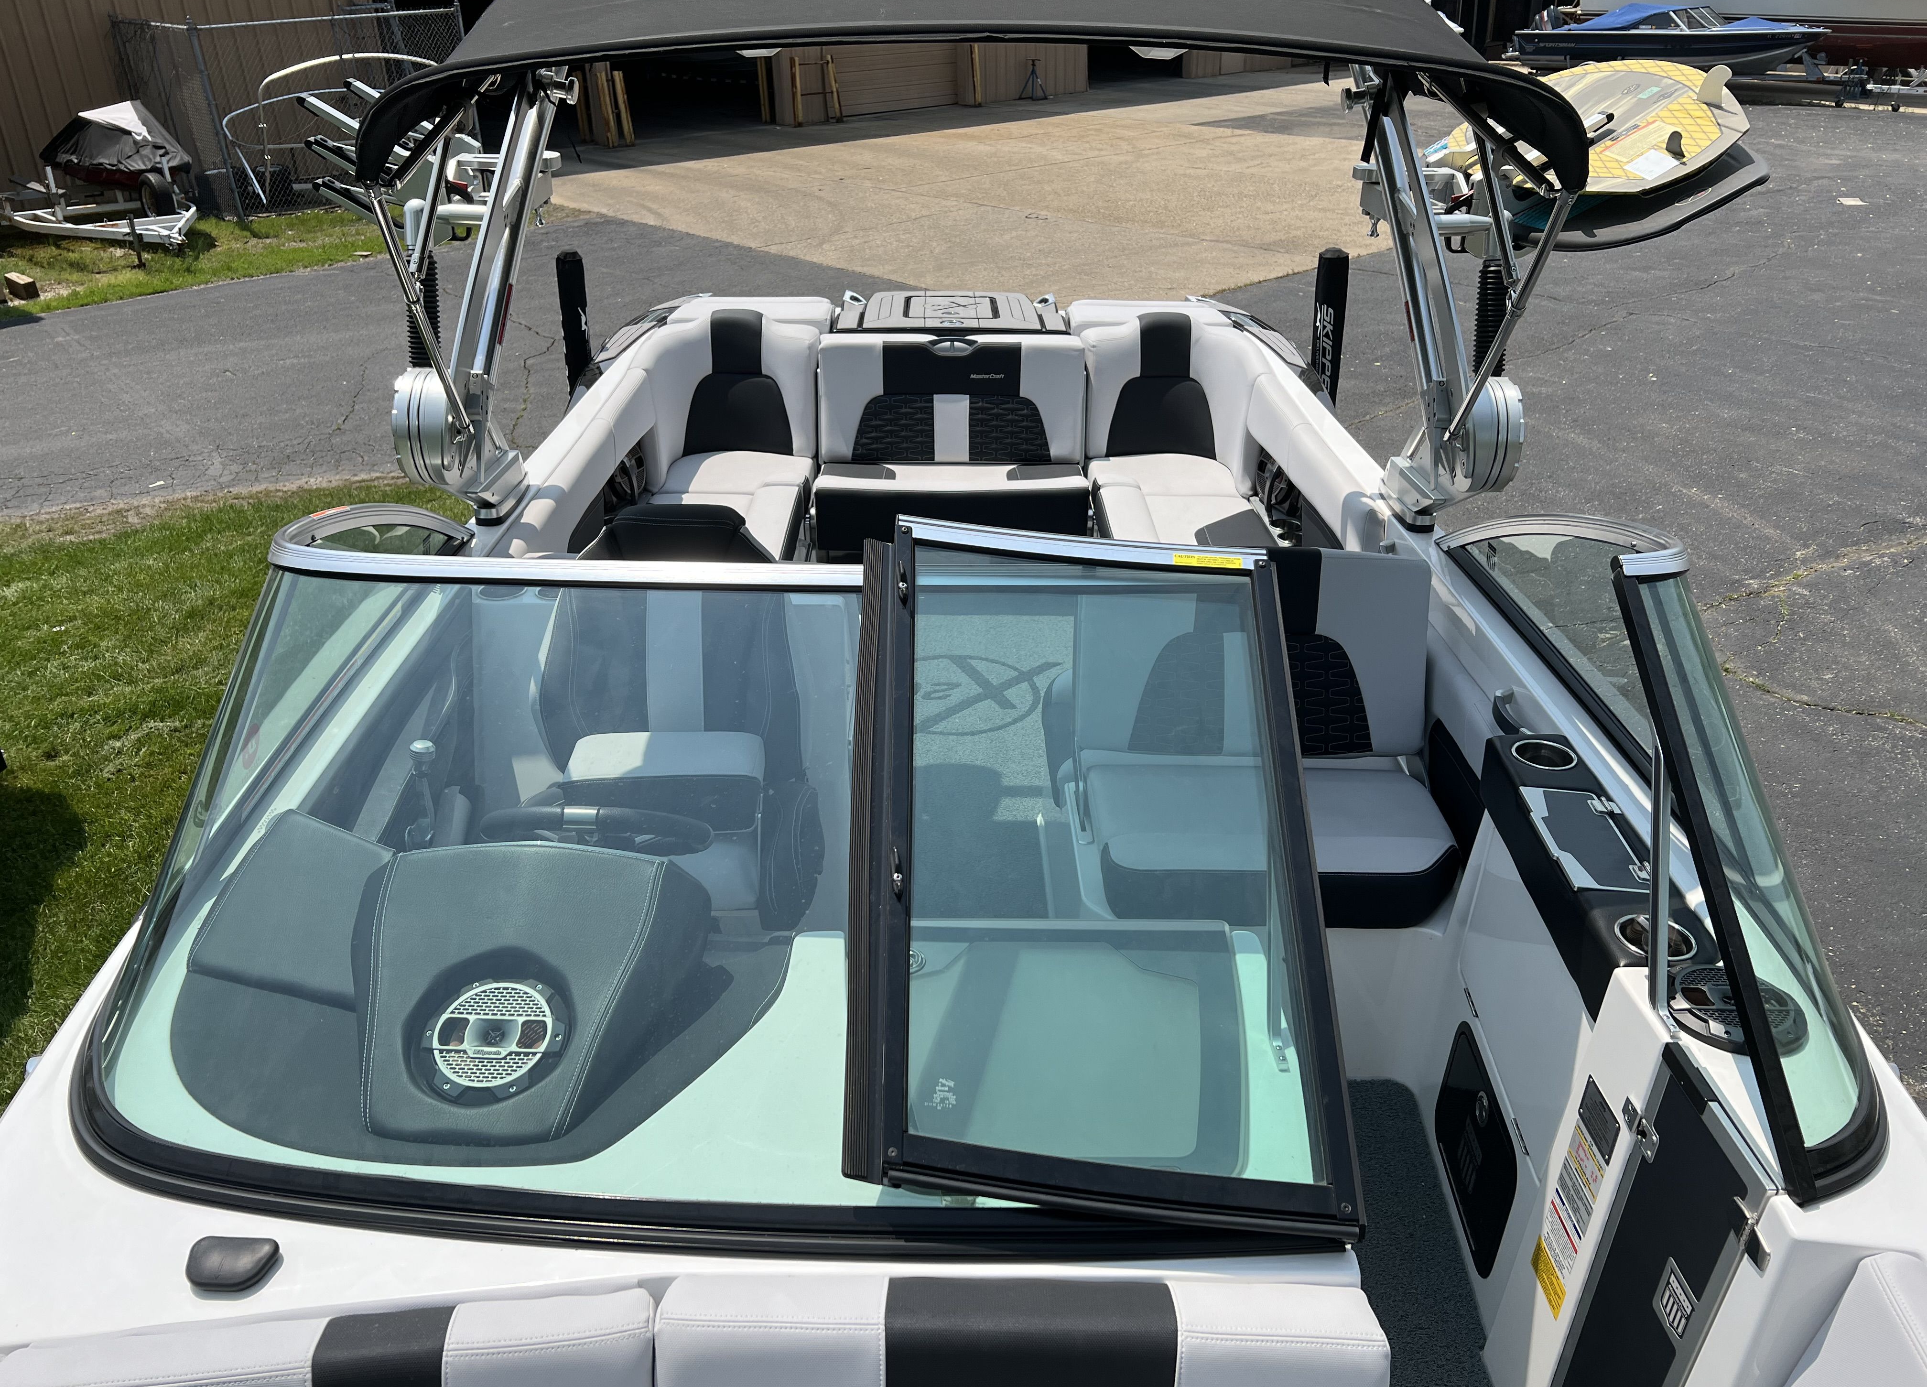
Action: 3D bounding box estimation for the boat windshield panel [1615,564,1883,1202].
[{"bbox_3d":[0.847,0.176,1.587,0.148,0.079,0.713,0,60,0],"label":"boat windshield panel"}]

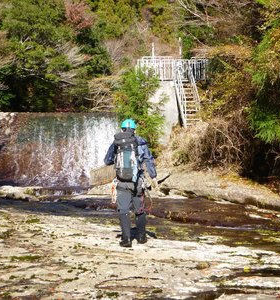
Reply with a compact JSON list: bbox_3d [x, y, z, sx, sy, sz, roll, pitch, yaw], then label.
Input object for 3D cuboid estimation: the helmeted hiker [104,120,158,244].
[{"bbox_3d":[-0.132,0.455,10.550,0.700,1.750,0.600,0,1,10],"label":"helmeted hiker"}]

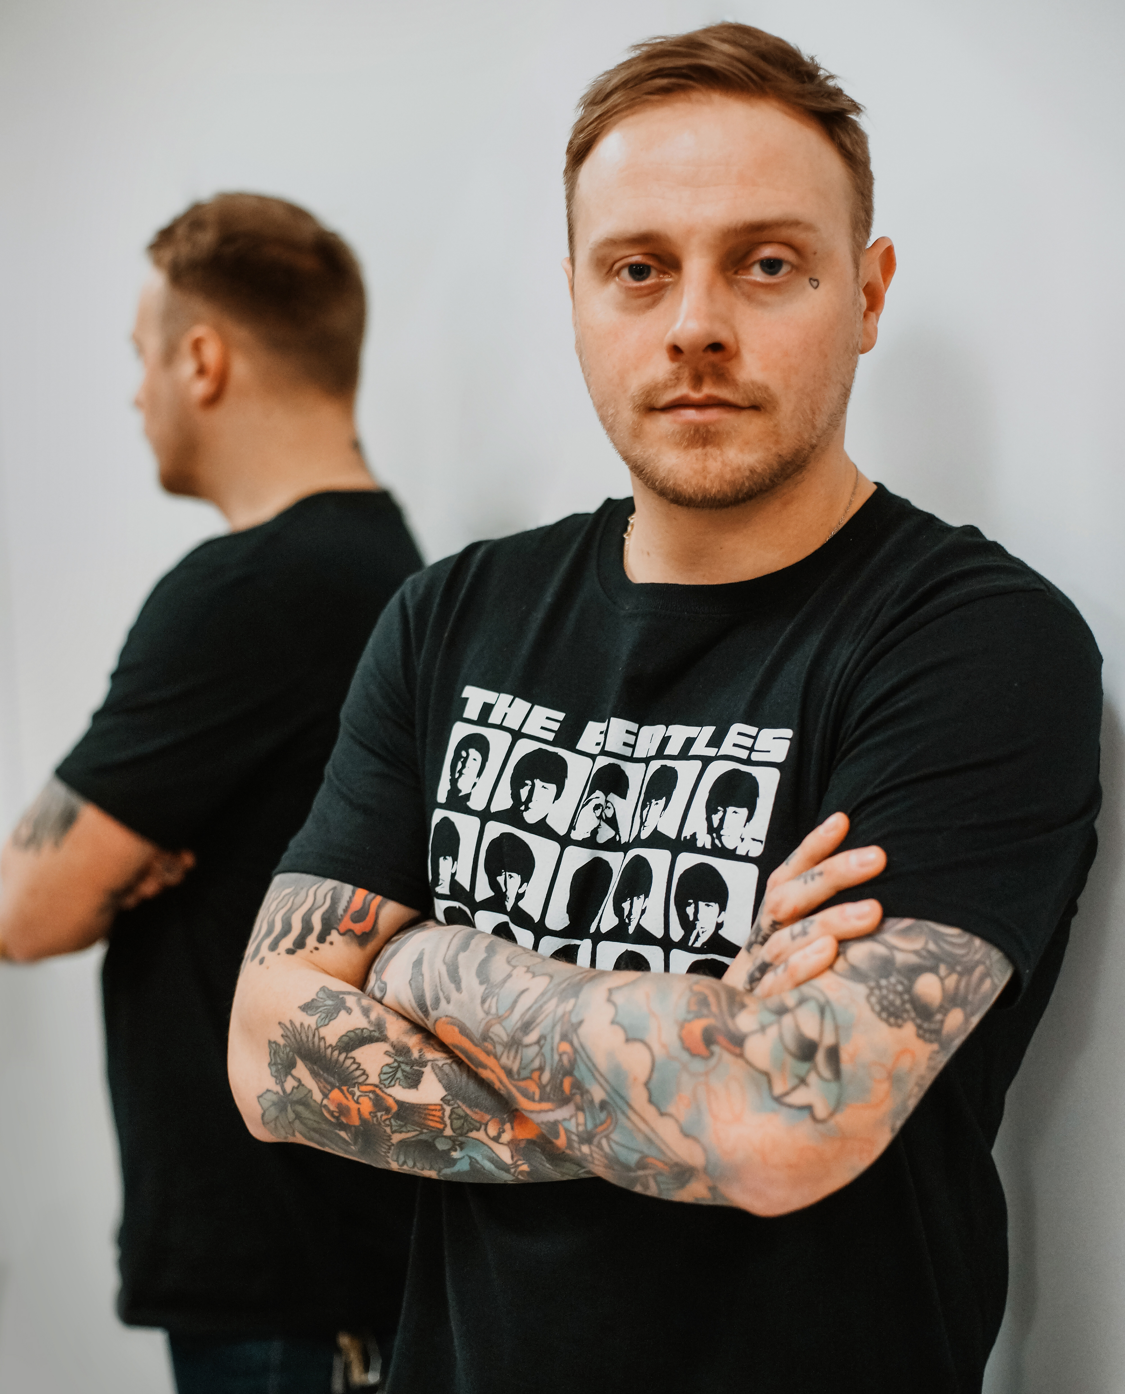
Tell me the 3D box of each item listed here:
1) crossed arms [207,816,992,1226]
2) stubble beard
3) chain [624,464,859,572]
[{"bbox_3d":[0.010,0.134,1.165,0.410,0.185,0.200,4,6,32],"label":"crossed arms"},{"bbox_3d":[0.084,-0.133,1.205,0.132,0.080,0.092,0,6,17],"label":"stubble beard"},{"bbox_3d":[0.094,-0.092,1.250,0.135,0.090,0.135,3,5,26],"label":"chain"}]

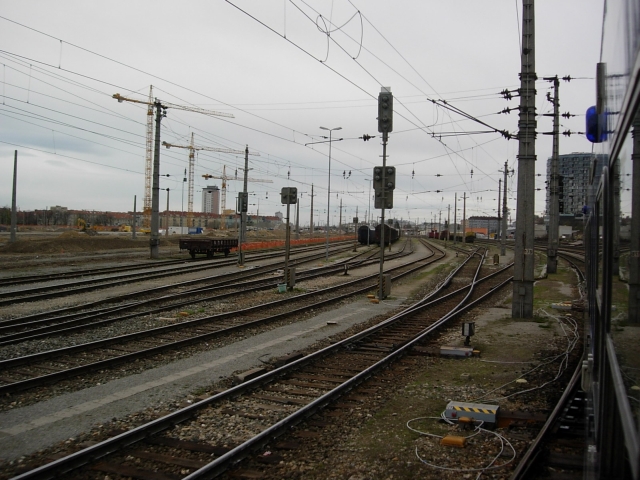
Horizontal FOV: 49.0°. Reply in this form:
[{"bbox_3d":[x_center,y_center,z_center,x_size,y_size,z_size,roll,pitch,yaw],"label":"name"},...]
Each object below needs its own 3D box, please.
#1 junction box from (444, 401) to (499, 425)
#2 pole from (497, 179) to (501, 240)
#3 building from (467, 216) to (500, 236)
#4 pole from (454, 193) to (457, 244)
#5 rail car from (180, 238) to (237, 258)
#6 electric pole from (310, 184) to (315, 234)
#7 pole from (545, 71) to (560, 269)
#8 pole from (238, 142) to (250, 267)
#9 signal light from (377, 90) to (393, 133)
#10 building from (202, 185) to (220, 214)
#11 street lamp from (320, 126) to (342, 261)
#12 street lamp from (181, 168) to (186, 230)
[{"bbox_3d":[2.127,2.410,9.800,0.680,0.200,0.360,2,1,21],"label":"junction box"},{"bbox_3d":[36.358,-5.295,141.930,0.450,13.638,0.450,2,1,13],"label":"pole"},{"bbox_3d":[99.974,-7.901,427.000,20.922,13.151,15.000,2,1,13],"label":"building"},{"bbox_3d":[34.728,-5.460,179.932,0.400,13.123,0.400,2,1,13],"label":"pole"},{"bbox_3d":[-9.613,0.785,61.955,2.788,1.589,6.805,2,1,13],"label":"rail car"},{"bbox_3d":[-1.655,-6.508,155.000,0.700,11.800,0.700,2,1,20],"label":"electric pole"},{"bbox_3d":[17.355,-4.811,52.000,0.850,14.600,0.800,2,1,20],"label":"pole"},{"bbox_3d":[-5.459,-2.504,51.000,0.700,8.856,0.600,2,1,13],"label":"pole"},{"bbox_3d":[2.660,-5.211,28.450,0.590,1.680,0.330,2,1,20],"label":"signal light"},{"bbox_3d":[-154.711,-44.122,1000.000,18.000,63.000,16.000,2,1,21],"label":"building"},{"bbox_3d":[0.820,-4.227,63.850,2.000,12.100,0.350,2,1,10],"label":"street lamp"},{"bbox_3d":[-29.099,-7.152,150.000,0.800,13.000,0.500,1,1,0],"label":"street lamp"}]

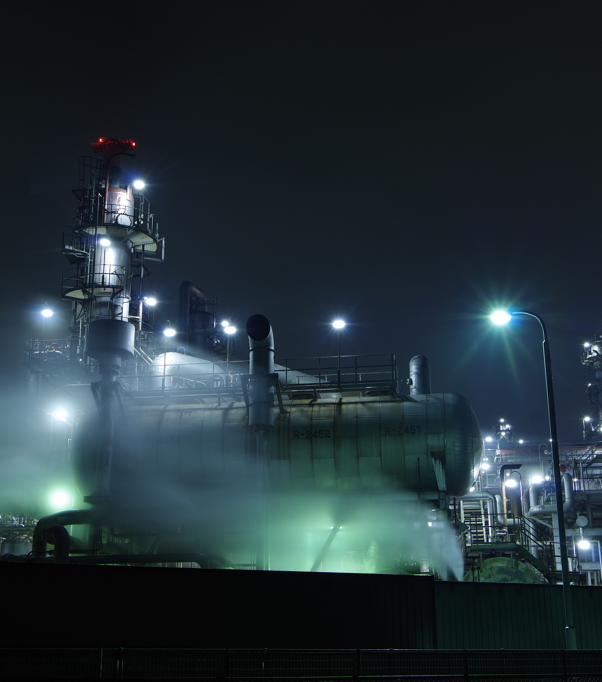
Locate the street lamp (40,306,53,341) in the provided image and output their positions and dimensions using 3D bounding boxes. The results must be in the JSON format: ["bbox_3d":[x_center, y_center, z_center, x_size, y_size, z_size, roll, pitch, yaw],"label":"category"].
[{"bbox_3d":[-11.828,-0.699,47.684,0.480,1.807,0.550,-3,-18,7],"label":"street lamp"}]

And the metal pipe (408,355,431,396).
[{"bbox_3d":[4.734,1.412,40.533,0.840,1.449,1.000,-3,-18,7],"label":"metal pipe"}]

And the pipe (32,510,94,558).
[{"bbox_3d":[-8.897,7.263,38.454,1.877,1.677,1.400,-3,-18,7],"label":"pipe"}]

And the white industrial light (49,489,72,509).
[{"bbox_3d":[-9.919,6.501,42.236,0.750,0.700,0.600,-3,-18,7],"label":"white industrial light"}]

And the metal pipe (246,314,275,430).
[{"bbox_3d":[-1.506,1.166,38.472,0.910,4.098,1.250,-3,-18,7],"label":"metal pipe"}]

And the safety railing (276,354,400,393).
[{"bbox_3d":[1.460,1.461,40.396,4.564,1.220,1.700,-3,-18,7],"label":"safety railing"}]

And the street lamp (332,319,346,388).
[{"bbox_3d":[1.504,0.465,40.022,0.450,2.716,0.550,-3,-18,7],"label":"street lamp"}]

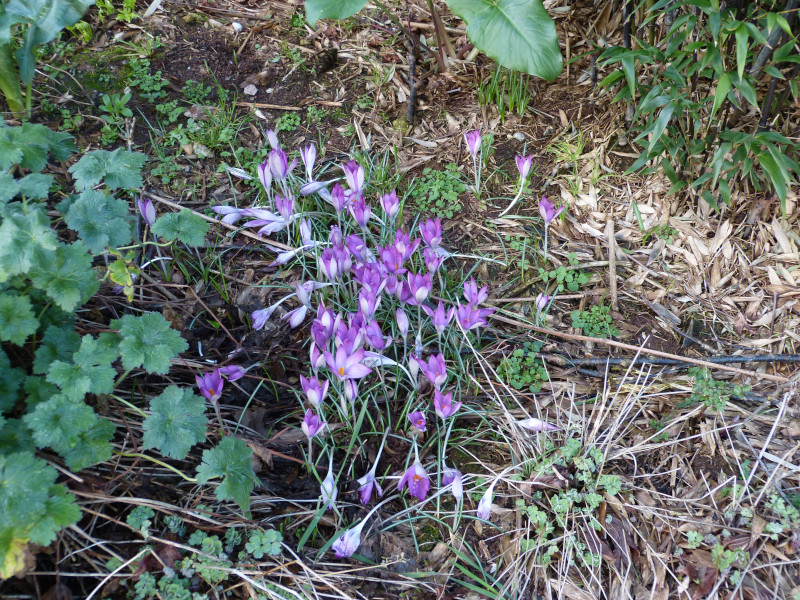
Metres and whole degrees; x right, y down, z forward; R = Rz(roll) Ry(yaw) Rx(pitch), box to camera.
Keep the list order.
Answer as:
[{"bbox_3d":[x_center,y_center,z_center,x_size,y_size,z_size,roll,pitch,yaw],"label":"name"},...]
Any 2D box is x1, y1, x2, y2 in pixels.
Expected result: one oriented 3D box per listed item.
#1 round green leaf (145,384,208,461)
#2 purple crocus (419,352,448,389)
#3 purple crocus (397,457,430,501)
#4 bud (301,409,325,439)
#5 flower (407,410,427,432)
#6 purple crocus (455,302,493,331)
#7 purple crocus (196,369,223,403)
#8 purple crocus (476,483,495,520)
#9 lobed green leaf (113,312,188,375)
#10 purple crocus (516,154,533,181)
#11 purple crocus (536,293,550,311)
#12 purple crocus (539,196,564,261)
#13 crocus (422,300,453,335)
[{"bbox_3d":[-0.258,0.141,1.062,0.077,0.020,0.082,2,72,-2],"label":"round green leaf"},{"bbox_3d":[0.038,0.083,1.090,0.034,0.040,0.033,0,43,0],"label":"purple crocus"},{"bbox_3d":[0.017,0.205,1.057,0.036,0.034,0.047,-3,75,-1],"label":"purple crocus"},{"bbox_3d":[-0.098,0.139,1.040,0.027,0.036,0.027,0,43,0],"label":"bud"},{"bbox_3d":[0.021,0.145,1.102,0.024,0.024,0.034,5,2,6],"label":"flower"},{"bbox_3d":[0.096,0.021,1.206,0.050,0.040,0.050,0,59,0],"label":"purple crocus"},{"bbox_3d":[-0.235,0.106,1.143,0.032,0.047,0.032,-4,50,4],"label":"purple crocus"},{"bbox_3d":[0.096,0.228,1.040,0.017,0.041,0.017,21,0,6],"label":"purple crocus"},{"bbox_3d":[-0.303,0.053,1.122,0.086,0.020,0.083,0,57,0],"label":"lobed green leaf"},{"bbox_3d":[0.198,-0.210,1.466,0.024,0.040,0.024,2,42,-2],"label":"purple crocus"},{"bbox_3d":[0.191,0.002,1.230,0.018,0.026,0.018,0,43,0],"label":"purple crocus"},{"bbox_3d":[0.225,-0.106,1.374,0.039,0.103,0.039,0,42,0],"label":"purple crocus"},{"bbox_3d":[0.048,0.023,1.193,0.037,0.044,0.036,0,42,0],"label":"crocus"}]

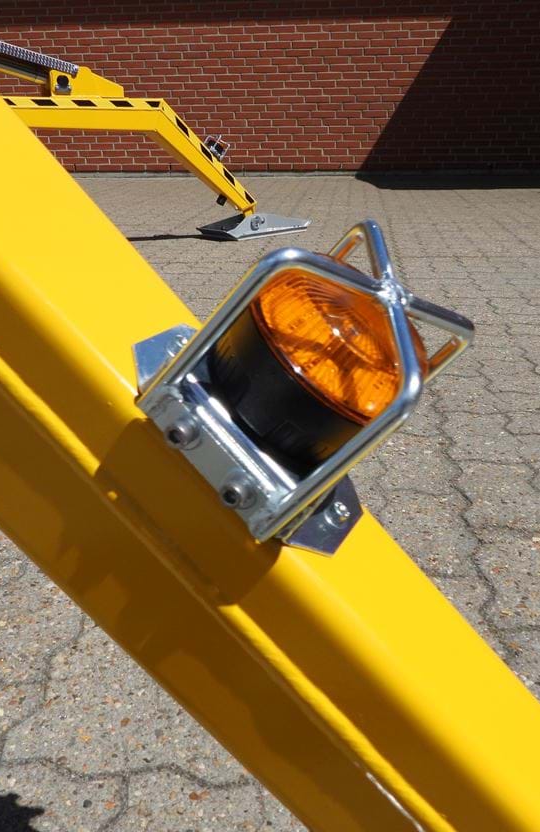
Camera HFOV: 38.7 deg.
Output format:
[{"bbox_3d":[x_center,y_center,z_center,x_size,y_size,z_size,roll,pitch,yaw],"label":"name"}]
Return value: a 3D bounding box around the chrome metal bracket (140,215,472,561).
[{"bbox_3d":[0.020,-0.020,0.321,0.122,0.097,0.102,47,31,3],"label":"chrome metal bracket"}]

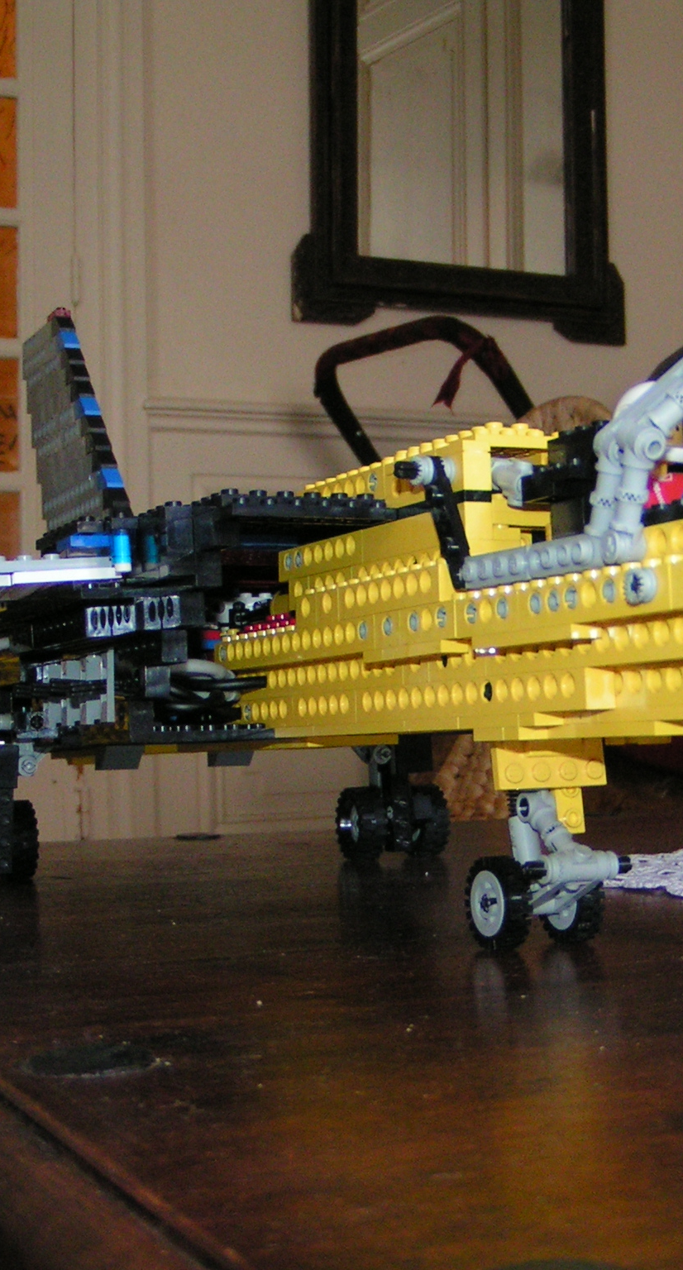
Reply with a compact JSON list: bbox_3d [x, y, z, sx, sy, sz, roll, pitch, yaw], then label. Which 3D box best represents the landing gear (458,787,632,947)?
[{"bbox_3d":[0.055,0.060,0.486,0.032,0.043,0.038,0,-3,-24],"label":"landing gear"}]

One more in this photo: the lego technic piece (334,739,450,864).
[{"bbox_3d":[0.021,0.066,0.770,0.039,0.053,0.032,0,-3,-24],"label":"lego technic piece"}]

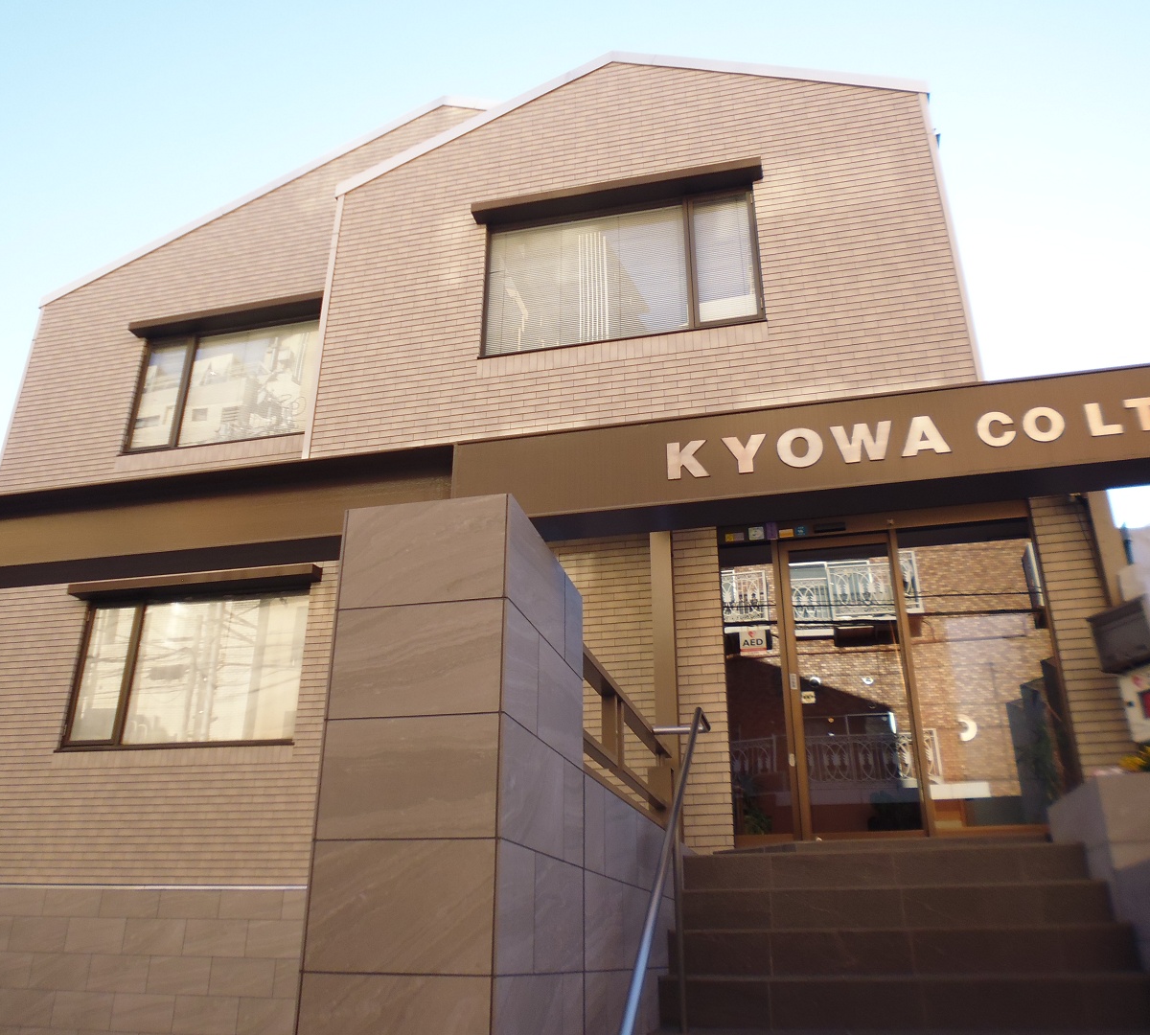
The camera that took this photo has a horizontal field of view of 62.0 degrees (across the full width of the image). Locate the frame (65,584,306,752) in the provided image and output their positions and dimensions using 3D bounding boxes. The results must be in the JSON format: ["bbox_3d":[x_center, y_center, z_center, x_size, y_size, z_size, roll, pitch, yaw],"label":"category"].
[{"bbox_3d":[-3.787,1.457,9.311,2.477,1.556,0.120,-5,-24,12],"label":"frame"}]

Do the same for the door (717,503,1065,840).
[{"bbox_3d":[2.224,1.095,6.875,2.264,2.378,0.150,-5,-24,12],"label":"door"}]

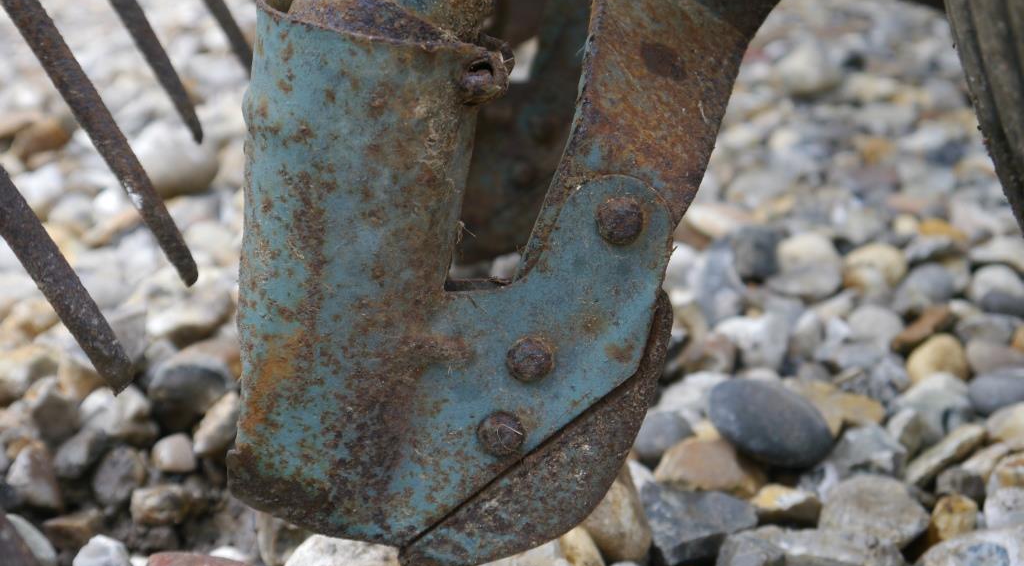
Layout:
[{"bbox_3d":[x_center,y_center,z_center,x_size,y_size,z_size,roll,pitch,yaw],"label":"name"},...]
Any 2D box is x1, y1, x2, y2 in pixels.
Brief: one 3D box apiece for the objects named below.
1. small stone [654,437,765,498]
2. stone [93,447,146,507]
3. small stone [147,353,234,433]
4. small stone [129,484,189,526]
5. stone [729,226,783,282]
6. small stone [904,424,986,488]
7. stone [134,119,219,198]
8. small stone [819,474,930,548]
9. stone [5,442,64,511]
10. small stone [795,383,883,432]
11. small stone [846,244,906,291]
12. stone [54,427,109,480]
[{"bbox_3d":[0.076,0.071,0.545,0.042,0.023,0.032,0,22,0],"label":"small stone"},{"bbox_3d":[-0.185,0.091,0.671,0.025,0.027,0.023,0,22,0],"label":"stone"},{"bbox_3d":[-0.137,0.047,0.604,0.037,0.031,0.033,0,22,0],"label":"small stone"},{"bbox_3d":[-0.133,0.084,0.537,0.023,0.015,0.018,0,22,0],"label":"small stone"},{"bbox_3d":[0.153,-0.019,0.895,0.035,0.033,0.034,0,22,0],"label":"stone"},{"bbox_3d":[0.169,0.067,0.552,0.038,0.019,0.018,14,29,27],"label":"small stone"},{"bbox_3d":[-0.196,-0.073,0.829,0.049,0.042,0.046,0,26,0],"label":"stone"},{"bbox_3d":[0.154,0.099,0.605,0.048,0.028,0.038,0,22,0],"label":"small stone"},{"bbox_3d":[-0.184,0.075,0.545,0.023,0.023,0.023,0,26,0],"label":"stone"},{"bbox_3d":[0.137,0.052,0.597,0.038,0.017,0.030,0,22,0],"label":"small stone"},{"bbox_3d":[0.181,-0.008,0.705,0.031,0.022,0.027,0,26,0],"label":"small stone"},{"bbox_3d":[-0.170,0.067,0.560,0.022,0.018,0.020,0,26,0],"label":"stone"}]

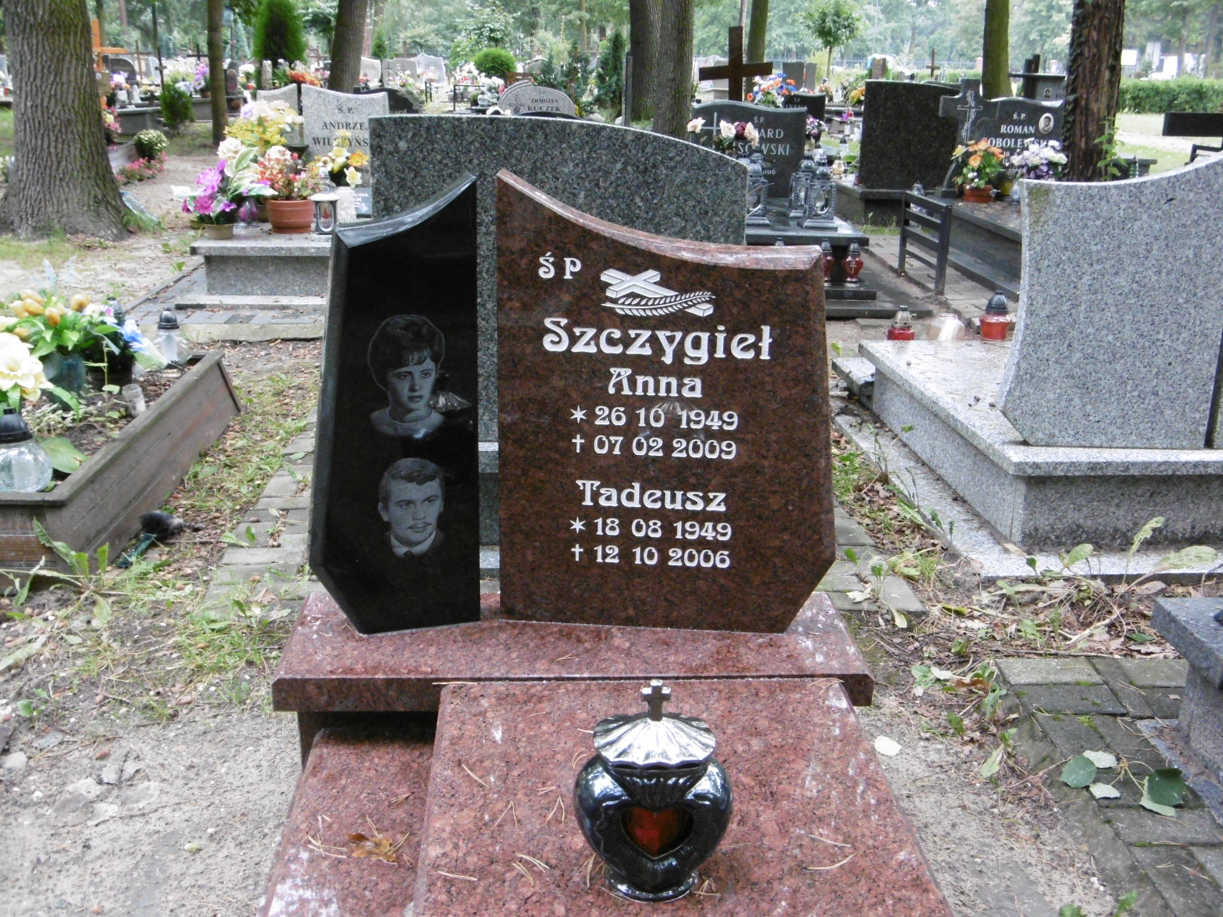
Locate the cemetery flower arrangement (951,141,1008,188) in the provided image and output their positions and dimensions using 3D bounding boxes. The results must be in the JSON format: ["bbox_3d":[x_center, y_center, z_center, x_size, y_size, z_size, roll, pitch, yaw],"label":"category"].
[{"bbox_3d":[2.552,-2.024,9.326,0.362,0.368,0.330,0,17,-2],"label":"cemetery flower arrangement"}]

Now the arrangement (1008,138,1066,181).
[{"bbox_3d":[2.987,-2.076,9.412,0.372,0.332,0.330,0,17,-2],"label":"arrangement"}]

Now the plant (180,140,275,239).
[{"bbox_3d":[-1.972,-1.381,6.900,0.470,0.492,0.420,0,17,-4],"label":"plant"}]

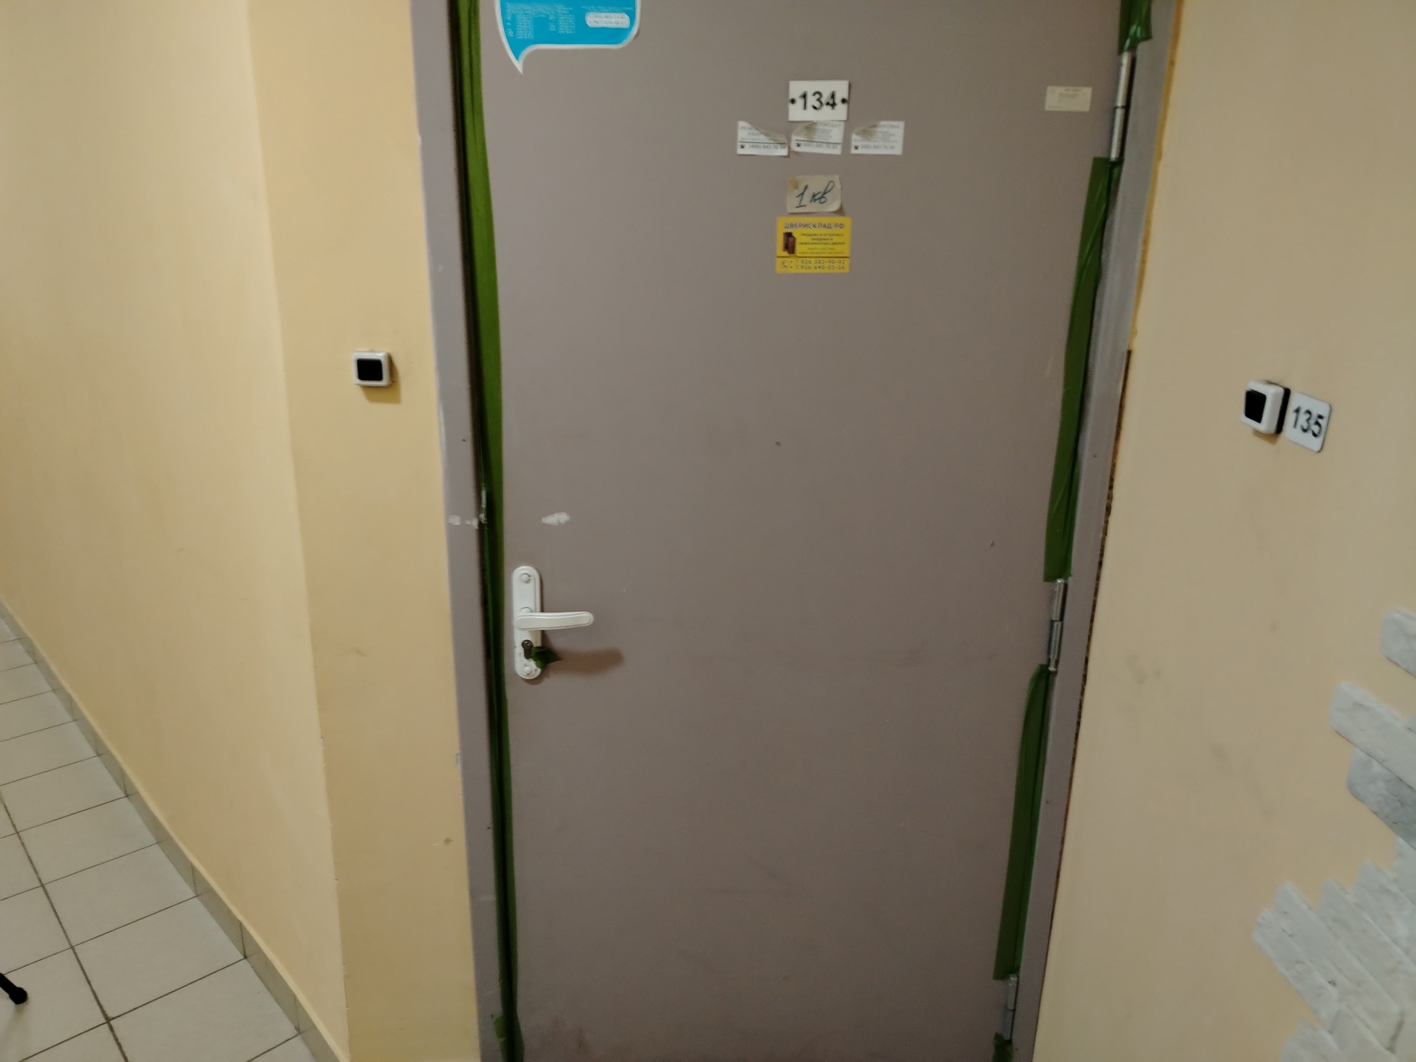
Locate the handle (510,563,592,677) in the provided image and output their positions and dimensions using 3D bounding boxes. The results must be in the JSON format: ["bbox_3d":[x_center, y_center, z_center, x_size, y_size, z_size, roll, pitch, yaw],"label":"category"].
[{"bbox_3d":[-0.234,0.150,1.484,0.129,0.187,0.060,1,16,1],"label":"handle"}]

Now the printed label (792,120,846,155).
[{"bbox_3d":[0.146,-0.522,1.304,0.069,0.042,0.006,1,16,1],"label":"printed label"}]

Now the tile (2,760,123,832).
[{"bbox_3d":[-1.859,0.756,2.827,0.266,0.010,0.298,-15,23,-42],"label":"tile"}]

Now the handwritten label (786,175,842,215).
[{"bbox_3d":[0.144,-0.454,1.324,0.072,0.047,0.006,1,16,1],"label":"handwritten label"}]

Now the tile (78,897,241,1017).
[{"bbox_3d":[-1.234,0.951,2.205,0.266,0.010,0.298,-15,23,-42],"label":"tile"}]

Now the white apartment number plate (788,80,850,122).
[{"bbox_3d":[0.151,-0.584,1.333,0.081,0.050,0.005,0,17,-3],"label":"white apartment number plate"}]

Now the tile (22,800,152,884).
[{"bbox_3d":[-1.651,0.821,2.619,0.266,0.010,0.298,-15,23,-42],"label":"tile"}]

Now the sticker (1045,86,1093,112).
[{"bbox_3d":[0.472,-0.565,1.284,0.058,0.029,0.003,1,16,1],"label":"sticker"}]

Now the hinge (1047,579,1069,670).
[{"bbox_3d":[0.556,0.150,1.568,0.020,0.154,0.020,0,17,-3],"label":"hinge"}]

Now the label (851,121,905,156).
[{"bbox_3d":[0.234,-0.540,1.351,0.072,0.043,0.004,0,17,-3],"label":"label"}]

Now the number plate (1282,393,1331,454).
[{"bbox_3d":[0.645,-0.117,1.060,0.005,0.052,0.065,0,17,-3],"label":"number plate"}]

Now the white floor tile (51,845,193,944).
[{"bbox_3d":[-1.437,0.883,2.399,0.265,0.010,0.304,-14,22,-42],"label":"white floor tile"}]

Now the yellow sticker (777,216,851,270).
[{"bbox_3d":[0.145,-0.391,1.344,0.100,0.073,0.004,1,16,1],"label":"yellow sticker"}]

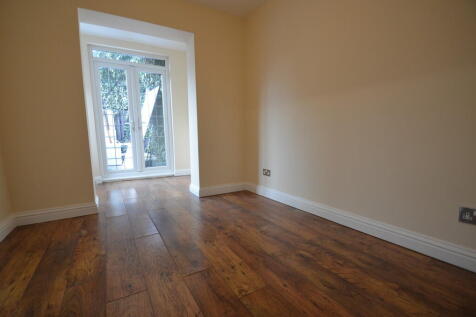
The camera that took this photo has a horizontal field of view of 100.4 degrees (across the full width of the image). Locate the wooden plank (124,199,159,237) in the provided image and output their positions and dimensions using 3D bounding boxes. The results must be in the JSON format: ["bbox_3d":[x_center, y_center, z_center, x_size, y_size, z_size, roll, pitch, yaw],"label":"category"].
[{"bbox_3d":[-1.124,0.615,2.212,0.190,0.018,1.284,-5,8,-33],"label":"wooden plank"}]

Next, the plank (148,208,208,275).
[{"bbox_3d":[-0.605,0.660,1.761,0.180,0.018,1.259,-5,8,-33],"label":"plank"}]

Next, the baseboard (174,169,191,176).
[{"bbox_3d":[-1.194,0.306,4.258,0.330,0.115,0.020,-5,8,-28],"label":"baseboard"}]

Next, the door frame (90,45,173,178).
[{"bbox_3d":[-1.938,-0.784,3.760,1.240,2.300,0.090,-5,8,-28],"label":"door frame"}]

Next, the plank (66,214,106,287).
[{"bbox_3d":[-1.236,0.679,1.692,0.191,0.018,1.225,-5,8,-33],"label":"plank"}]

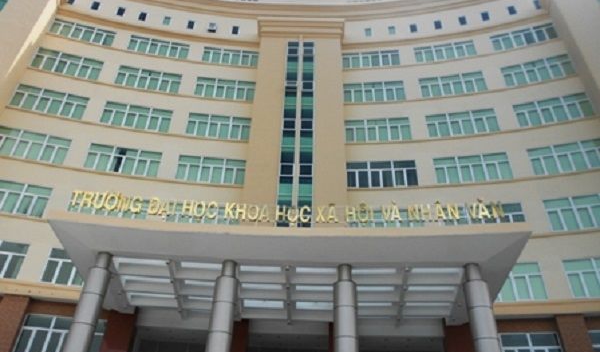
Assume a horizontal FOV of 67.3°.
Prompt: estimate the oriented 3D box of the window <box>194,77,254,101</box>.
[{"bbox_3d":[-5.395,-6.286,32.773,4.261,1.812,0.200,4,-35,-3],"label":"window"}]

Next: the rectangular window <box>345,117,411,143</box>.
[{"bbox_3d":[5.259,-3.107,30.496,4.302,1.843,0.200,-2,-35,6],"label":"rectangular window"}]

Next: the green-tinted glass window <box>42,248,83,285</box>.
[{"bbox_3d":[-11.324,5.058,24.273,4.380,1.890,0.150,8,-35,-8],"label":"green-tinted glass window"}]

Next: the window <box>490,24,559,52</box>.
[{"bbox_3d":[16.140,-9.897,32.456,4.187,1.545,0.200,-9,-36,15],"label":"window"}]

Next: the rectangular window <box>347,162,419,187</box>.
[{"bbox_3d":[5.146,-0.117,28.434,4.302,1.840,0.200,-2,-35,6],"label":"rectangular window"}]

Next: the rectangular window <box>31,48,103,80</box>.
[{"bbox_3d":[-16.175,-7.862,31.585,4.347,1.870,0.150,11,-36,-13],"label":"rectangular window"}]

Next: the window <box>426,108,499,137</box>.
[{"bbox_3d":[10.655,-3.454,29.698,4.339,1.843,0.200,-5,-35,11],"label":"window"}]

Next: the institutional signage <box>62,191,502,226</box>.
[{"bbox_3d":[-0.538,1.283,18.073,17.065,1.058,0.825,1,-35,1],"label":"institutional signage"}]

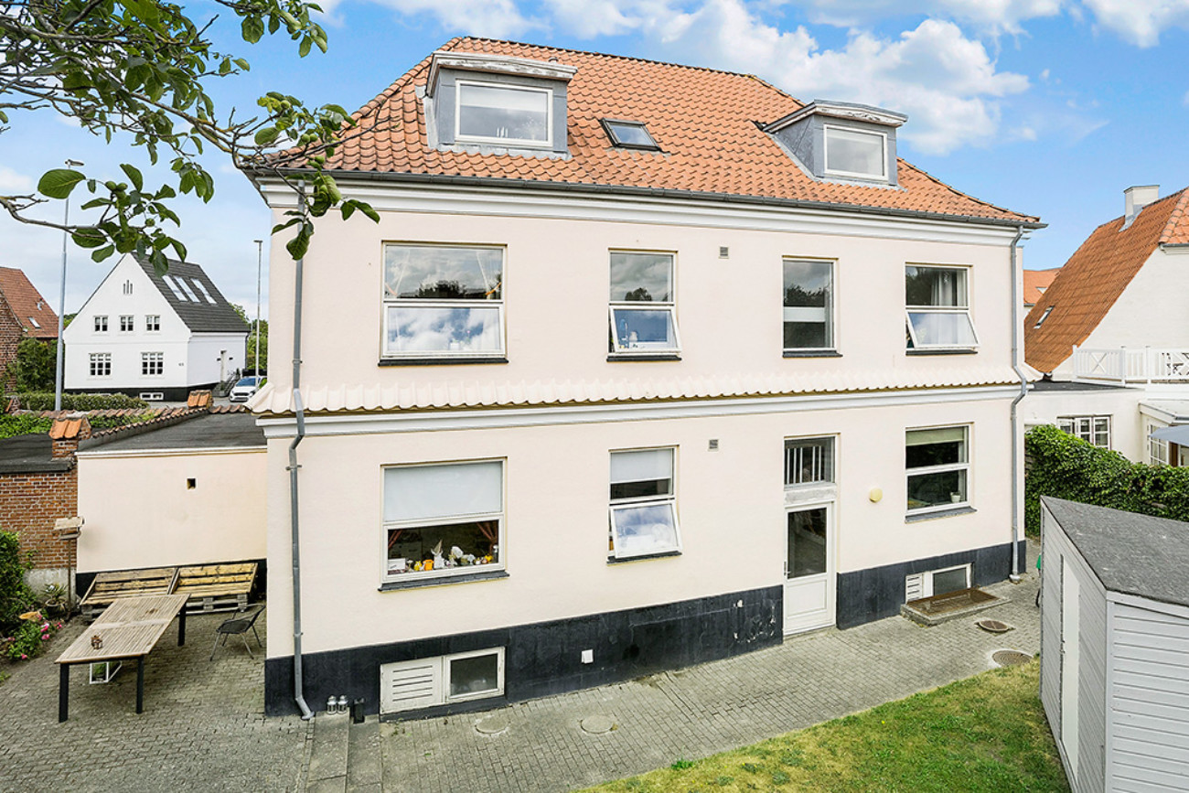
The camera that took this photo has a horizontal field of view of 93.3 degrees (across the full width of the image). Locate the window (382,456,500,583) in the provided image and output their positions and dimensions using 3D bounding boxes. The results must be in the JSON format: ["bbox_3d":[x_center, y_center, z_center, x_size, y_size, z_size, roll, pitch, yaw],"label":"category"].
[{"bbox_3d":[-2.039,1.670,7.659,1.611,1.539,0.120,-1,4,-18],"label":"window"}]

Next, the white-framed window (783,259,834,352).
[{"bbox_3d":[3.355,-1.445,8.981,1.010,1.482,0.120,-1,3,-17],"label":"white-framed window"}]

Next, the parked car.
[{"bbox_3d":[-22.900,-0.607,37.600,1.780,1.500,4.150,-1,4,-16],"label":"parked car"}]

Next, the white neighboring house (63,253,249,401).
[{"bbox_3d":[-30.400,-4.648,39.900,8.000,9.500,6.900,0,3,-2],"label":"white neighboring house"}]

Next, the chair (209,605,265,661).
[{"bbox_3d":[-4.917,3.249,7.750,0.670,0.690,0.520,-1,3,-13],"label":"chair"}]

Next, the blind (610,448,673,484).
[{"bbox_3d":[0.692,1.053,8.599,1.014,0.492,0.050,-1,4,-18],"label":"blind"}]

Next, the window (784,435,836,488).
[{"bbox_3d":[3.371,1.060,8.986,0.977,0.830,0.120,-1,3,-17],"label":"window"}]

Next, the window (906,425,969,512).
[{"bbox_3d":[6.320,1.346,10.375,1.549,1.548,0.120,-1,4,-18],"label":"window"}]

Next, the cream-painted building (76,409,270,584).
[{"bbox_3d":[-7.475,1.738,11.623,3.700,2.550,3.900,-1,3,-17],"label":"cream-painted building"}]

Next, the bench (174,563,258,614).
[{"bbox_3d":[-6.628,3.389,9.810,1.200,0.640,0.620,-1,4,-18],"label":"bench"}]

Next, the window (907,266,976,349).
[{"bbox_3d":[5.913,-1.522,9.659,1.445,1.486,0.260,-1,3,-17],"label":"window"}]

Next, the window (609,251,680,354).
[{"bbox_3d":[0.770,-1.415,8.477,1.116,1.573,0.280,-1,4,-18],"label":"window"}]

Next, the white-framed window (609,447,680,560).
[{"bbox_3d":[0.716,1.542,8.069,1.041,1.579,0.280,-1,3,-17],"label":"white-framed window"}]

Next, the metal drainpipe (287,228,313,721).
[{"bbox_3d":[-3.488,0.755,6.620,0.220,6.142,0.200,0,2,-17],"label":"metal drainpipe"}]

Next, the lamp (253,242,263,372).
[{"bbox_3d":[-16.744,-3.889,28.000,0.500,7.918,0.250,1,2,0],"label":"lamp"}]

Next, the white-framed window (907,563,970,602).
[{"bbox_3d":[5.896,3.271,9.716,1.445,0.593,0.100,-1,3,-17],"label":"white-framed window"}]

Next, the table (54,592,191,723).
[{"bbox_3d":[-6.550,3.583,7.919,1.000,0.730,1.700,-1,4,-20],"label":"table"}]

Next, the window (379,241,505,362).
[{"bbox_3d":[-1.935,-1.241,7.343,1.508,1.502,0.120,-1,3,-17],"label":"window"}]

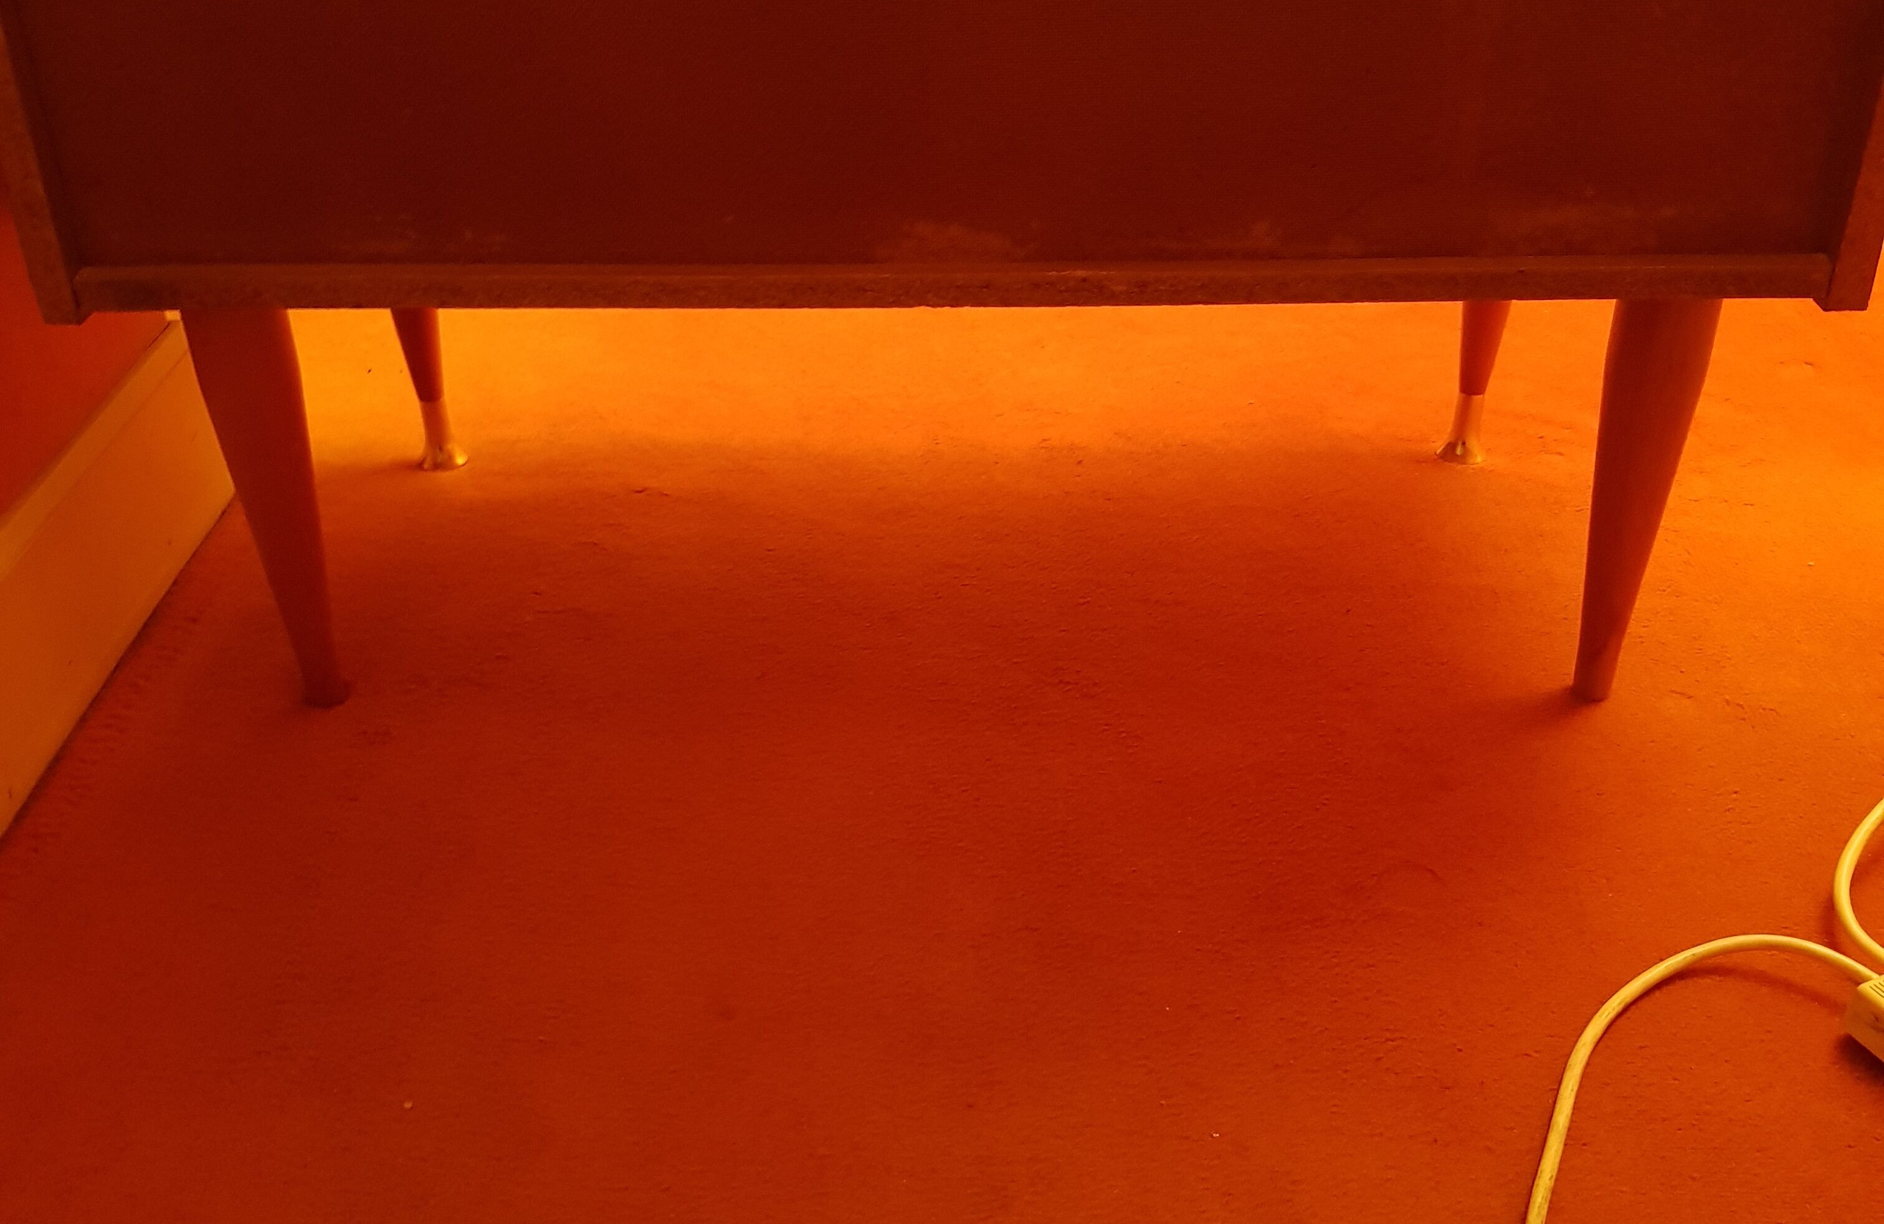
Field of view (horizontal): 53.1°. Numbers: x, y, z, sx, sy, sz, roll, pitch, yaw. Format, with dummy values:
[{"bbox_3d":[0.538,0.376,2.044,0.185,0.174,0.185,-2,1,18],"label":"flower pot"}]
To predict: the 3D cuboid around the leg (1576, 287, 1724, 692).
[{"bbox_3d":[0.318,-0.058,0.869,0.046,0.228,0.046,0,31,1],"label":"leg"}]

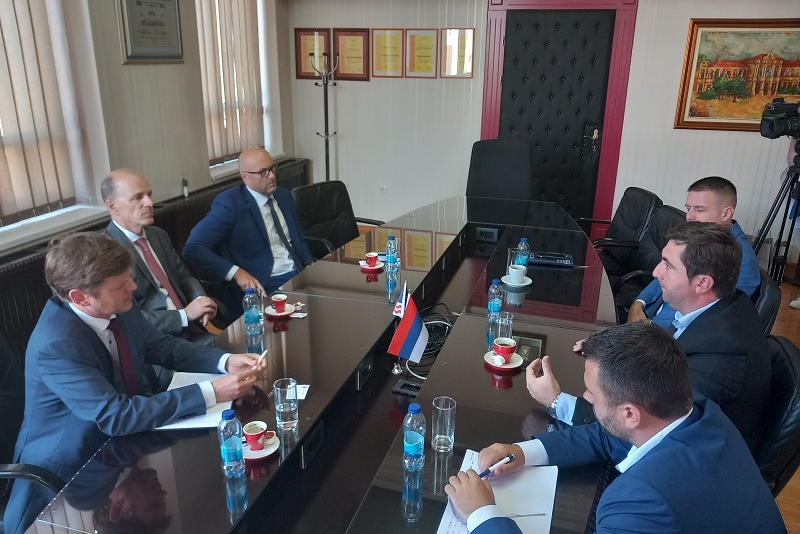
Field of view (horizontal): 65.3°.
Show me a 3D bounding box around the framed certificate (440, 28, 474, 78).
[{"bbox_3d":[0.478,-1.776,5.213,0.284,0.396,0.020,7,20,17],"label":"framed certificate"}]

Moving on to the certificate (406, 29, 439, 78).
[{"bbox_3d":[0.193,-1.909,5.598,0.301,0.418,0.020,6,19,15],"label":"certificate"}]

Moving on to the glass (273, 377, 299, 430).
[{"bbox_3d":[-0.293,0.356,1.617,0.060,0.120,0.060,1,19,0],"label":"glass"}]

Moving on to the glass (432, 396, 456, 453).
[{"bbox_3d":[0.105,0.374,1.481,0.056,0.122,0.056,1,19,0],"label":"glass"}]

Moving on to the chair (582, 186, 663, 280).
[{"bbox_3d":[1.297,-0.002,3.796,0.620,0.900,0.600,2,19,5],"label":"chair"}]

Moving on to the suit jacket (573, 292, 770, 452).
[{"bbox_3d":[0.817,0.367,1.848,0.550,0.650,0.560,6,19,15],"label":"suit jacket"}]

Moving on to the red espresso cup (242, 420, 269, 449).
[{"bbox_3d":[-0.341,0.415,1.523,0.077,0.053,0.058,-2,19,-8],"label":"red espresso cup"}]

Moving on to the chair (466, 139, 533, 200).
[{"bbox_3d":[0.708,-0.329,4.613,0.620,1.170,0.660,6,19,15],"label":"chair"}]

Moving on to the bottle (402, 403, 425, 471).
[{"bbox_3d":[0.034,0.395,1.451,0.052,0.162,0.052,1,19,0],"label":"bottle"}]

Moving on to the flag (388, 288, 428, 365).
[{"bbox_3d":[0.030,0.208,2.180,0.150,0.270,0.060,1,19,0],"label":"flag"}]

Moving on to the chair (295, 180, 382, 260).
[{"bbox_3d":[-0.357,-0.009,3.749,0.620,0.900,0.600,10,21,25],"label":"chair"}]

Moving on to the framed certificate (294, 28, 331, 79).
[{"bbox_3d":[-0.824,-2.004,5.877,0.355,0.453,0.025,6,19,15],"label":"framed certificate"}]

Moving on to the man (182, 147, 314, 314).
[{"bbox_3d":[-0.589,0.094,3.032,0.780,1.300,0.650,17,25,40],"label":"man"}]

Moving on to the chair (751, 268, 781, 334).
[{"bbox_3d":[1.253,0.420,2.566,0.620,0.900,0.600,5,19,11],"label":"chair"}]

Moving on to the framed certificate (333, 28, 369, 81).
[{"bbox_3d":[-0.427,-1.862,5.492,0.339,0.433,0.025,7,20,17],"label":"framed certificate"}]

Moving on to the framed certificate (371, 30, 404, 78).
[{"bbox_3d":[-0.112,-1.943,5.681,0.303,0.417,0.020,6,19,15],"label":"framed certificate"}]

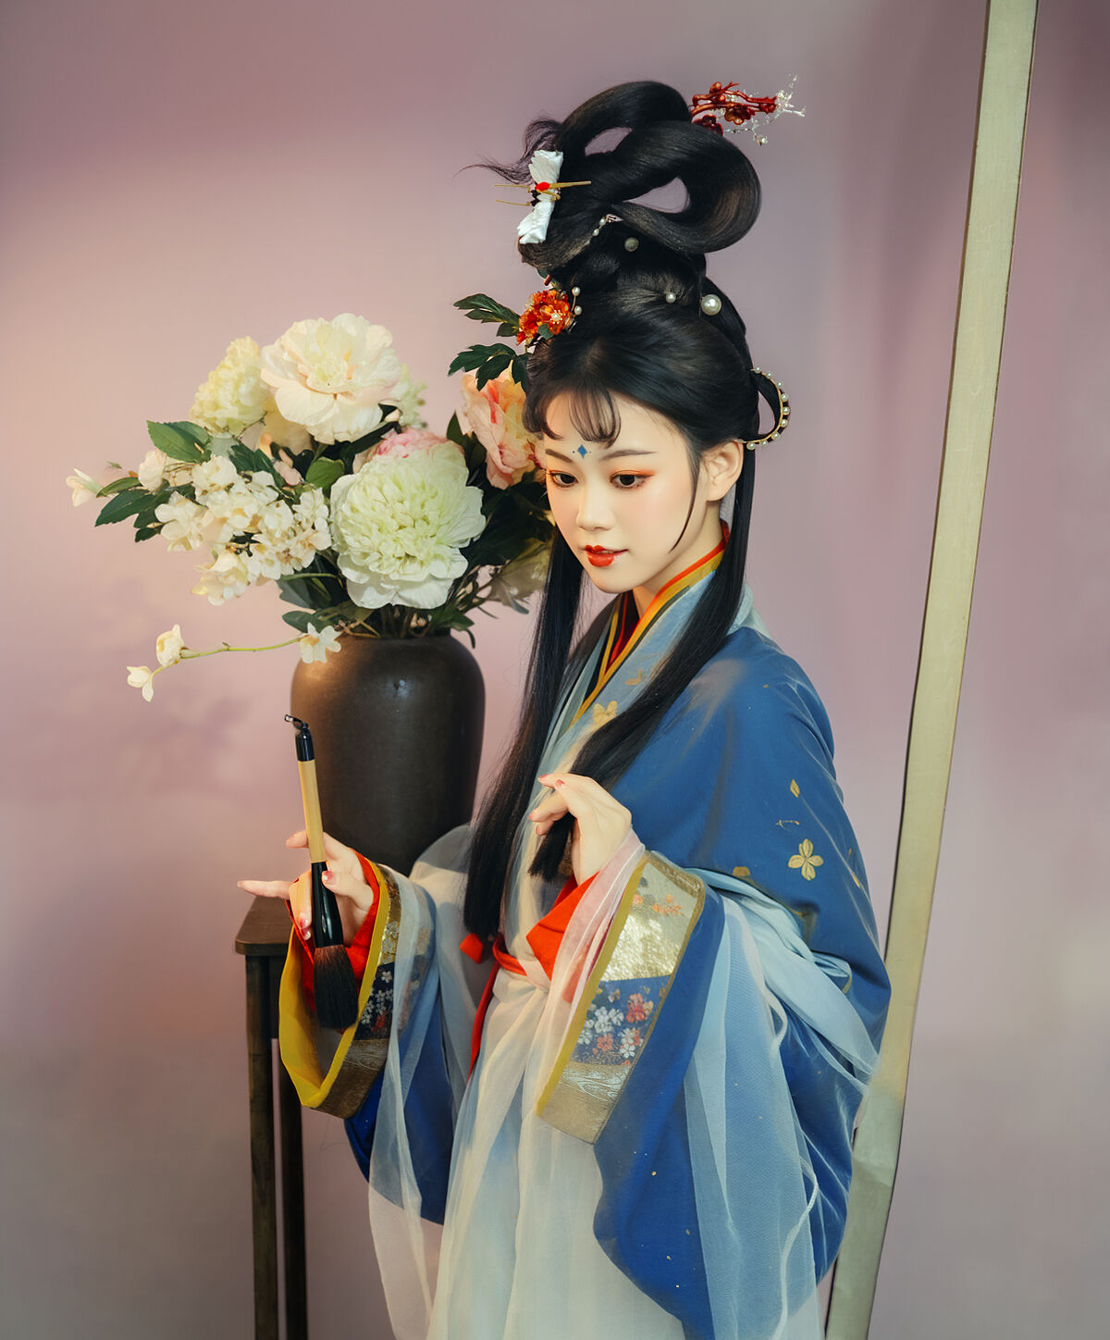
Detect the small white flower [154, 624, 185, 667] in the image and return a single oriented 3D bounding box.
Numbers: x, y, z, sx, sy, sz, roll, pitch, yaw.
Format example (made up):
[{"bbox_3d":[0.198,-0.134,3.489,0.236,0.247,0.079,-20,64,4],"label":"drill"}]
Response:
[{"bbox_3d":[-0.357,-0.023,3.300,0.029,0.040,0.030,5,9,37],"label":"small white flower"}]

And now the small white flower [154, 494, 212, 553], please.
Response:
[{"bbox_3d":[-0.344,-0.138,3.300,0.052,0.056,0.042,3,8,24],"label":"small white flower"}]

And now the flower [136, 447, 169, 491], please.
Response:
[{"bbox_3d":[-0.354,-0.176,3.130,0.030,0.037,0.029,3,10,20],"label":"flower"}]

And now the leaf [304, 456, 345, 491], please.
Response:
[{"bbox_3d":[-0.214,-0.183,3.310,0.039,0.034,0.022,0,7,6],"label":"leaf"}]

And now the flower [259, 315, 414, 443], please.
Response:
[{"bbox_3d":[-0.192,-0.254,3.120,0.134,0.117,0.090,1,9,5],"label":"flower"}]

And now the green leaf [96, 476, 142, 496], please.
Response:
[{"bbox_3d":[-0.383,-0.162,3.130,0.041,0.018,0.020,2,9,15],"label":"green leaf"}]

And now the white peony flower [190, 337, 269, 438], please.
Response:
[{"bbox_3d":[-0.289,-0.253,3.180,0.075,0.088,0.073,2,9,15],"label":"white peony flower"}]

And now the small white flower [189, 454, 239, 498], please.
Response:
[{"bbox_3d":[-0.316,-0.179,3.310,0.047,0.042,0.038,1,7,15],"label":"small white flower"}]

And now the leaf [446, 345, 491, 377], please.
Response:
[{"bbox_3d":[-0.074,-0.274,3.160,0.042,0.030,0.020,0,9,0],"label":"leaf"}]

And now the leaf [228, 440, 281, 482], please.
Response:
[{"bbox_3d":[-0.264,-0.184,3.140,0.048,0.038,0.022,0,9,0],"label":"leaf"}]

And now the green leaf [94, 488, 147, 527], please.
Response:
[{"bbox_3d":[-0.381,-0.143,3.130,0.047,0.034,0.020,2,9,15],"label":"green leaf"}]

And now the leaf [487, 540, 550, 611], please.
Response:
[{"bbox_3d":[-0.034,-0.090,3.400,0.065,0.067,0.040,-2,7,-11],"label":"leaf"}]

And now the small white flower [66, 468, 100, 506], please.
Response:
[{"bbox_3d":[-0.411,-0.159,3.100,0.032,0.034,0.032,-4,6,-30],"label":"small white flower"}]

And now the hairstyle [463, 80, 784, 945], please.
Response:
[{"bbox_3d":[0.058,-0.131,2.980,0.250,0.730,0.270,7,11,37],"label":"hairstyle"}]

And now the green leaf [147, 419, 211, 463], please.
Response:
[{"bbox_3d":[-0.330,-0.201,3.130,0.056,0.037,0.020,2,9,10],"label":"green leaf"}]

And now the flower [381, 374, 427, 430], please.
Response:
[{"bbox_3d":[-0.148,-0.255,3.380,0.054,0.054,0.045,-2,7,-11],"label":"flower"}]

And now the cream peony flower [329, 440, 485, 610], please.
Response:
[{"bbox_3d":[-0.137,-0.135,3.290,0.142,0.156,0.105,0,7,3],"label":"cream peony flower"}]

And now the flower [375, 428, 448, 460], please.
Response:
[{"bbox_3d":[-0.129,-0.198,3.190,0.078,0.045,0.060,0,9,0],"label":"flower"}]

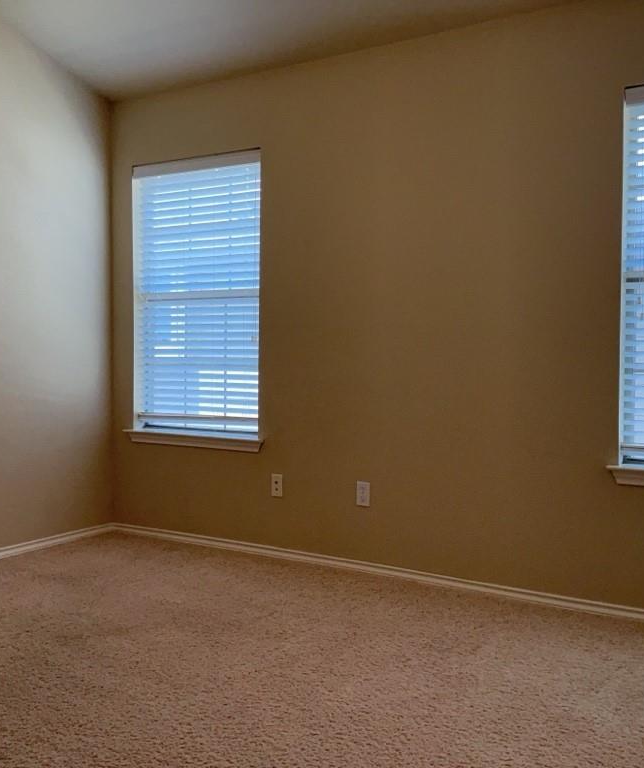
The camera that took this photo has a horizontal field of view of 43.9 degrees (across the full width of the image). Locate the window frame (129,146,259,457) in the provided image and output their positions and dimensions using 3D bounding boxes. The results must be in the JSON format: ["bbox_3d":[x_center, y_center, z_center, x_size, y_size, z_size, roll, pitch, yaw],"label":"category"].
[{"bbox_3d":[-0.682,-0.494,4.383,0.875,1.450,0.070,2,3,31],"label":"window frame"}]

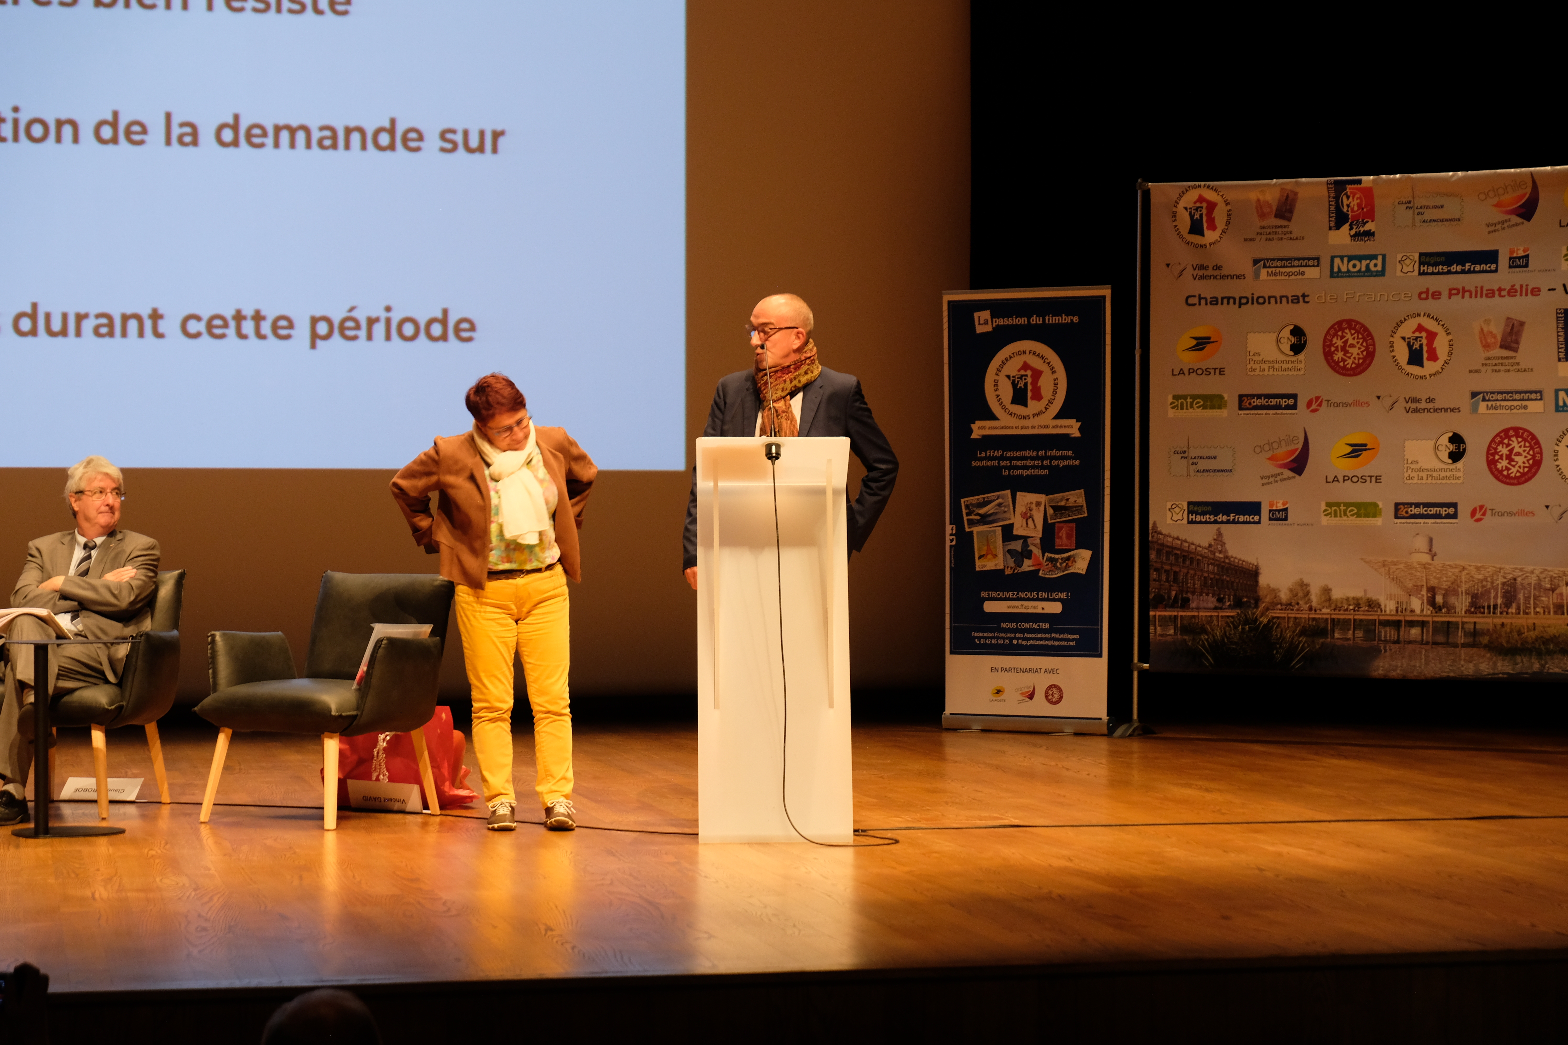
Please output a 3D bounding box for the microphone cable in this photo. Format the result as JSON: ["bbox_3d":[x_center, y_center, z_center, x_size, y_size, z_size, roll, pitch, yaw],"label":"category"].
[{"bbox_3d":[0.150,0.380,10.200,0.410,1.270,0.350,0,0,0],"label":"microphone cable"}]

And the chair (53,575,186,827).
[{"bbox_3d":[-2.490,0.586,11.300,0.640,0.830,0.680,0,0,11],"label":"chair"}]

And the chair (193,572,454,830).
[{"bbox_3d":[-1.550,0.588,10.960,0.640,0.830,0.680,0,0,27],"label":"chair"}]

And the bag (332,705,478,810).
[{"bbox_3d":[-1.350,0.820,11.500,0.480,0.380,0.300,0,0,-11],"label":"bag"}]

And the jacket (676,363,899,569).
[{"bbox_3d":[0.022,-0.165,10.750,0.720,0.710,0.330,0,0,9],"label":"jacket"}]

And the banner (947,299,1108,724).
[{"bbox_3d":[1.140,-0.085,15.100,0.850,2.040,0.080,0,0,26],"label":"banner"}]

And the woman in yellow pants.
[{"bbox_3d":[-0.964,0.254,10.750,0.690,1.505,0.420,0,0,-6],"label":"woman in yellow pants"}]

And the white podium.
[{"bbox_3d":[-0.030,0.370,10.340,0.490,1.280,0.420,0,0,-2],"label":"white podium"}]

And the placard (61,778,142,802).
[{"bbox_3d":[-2.450,0.957,11.580,0.285,0.090,0.080,0,0,-5],"label":"placard"}]

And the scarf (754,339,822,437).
[{"bbox_3d":[0.015,-0.400,10.680,0.230,0.400,0.220,0,0,9],"label":"scarf"}]

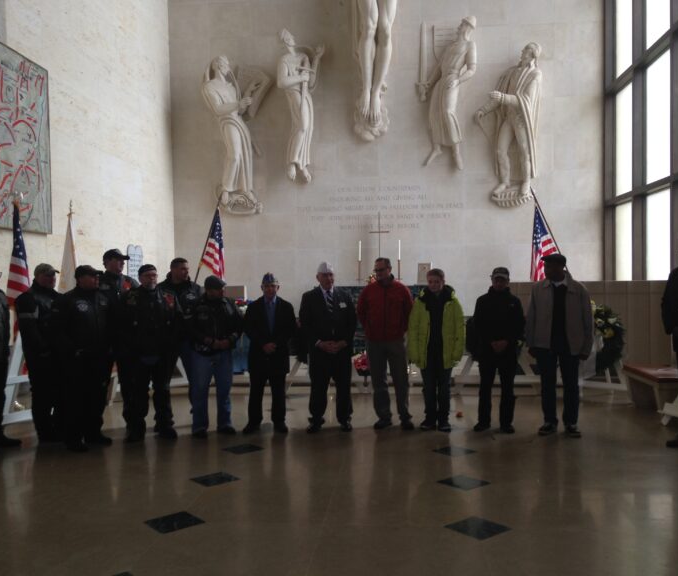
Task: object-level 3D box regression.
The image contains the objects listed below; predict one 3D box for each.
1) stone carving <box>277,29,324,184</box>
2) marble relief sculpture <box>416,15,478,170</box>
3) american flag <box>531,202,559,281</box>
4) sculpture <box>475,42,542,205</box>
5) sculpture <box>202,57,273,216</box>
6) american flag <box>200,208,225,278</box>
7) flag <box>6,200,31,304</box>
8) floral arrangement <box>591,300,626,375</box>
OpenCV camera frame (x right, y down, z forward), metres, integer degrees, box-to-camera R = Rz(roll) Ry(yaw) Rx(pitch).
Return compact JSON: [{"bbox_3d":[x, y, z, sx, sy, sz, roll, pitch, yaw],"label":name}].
[{"bbox_3d":[-0.866,-4.092,16.461,1.043,3.471,0.450,-1,1,5],"label":"stone carving"},{"bbox_3d":[2.397,-4.309,16.177,1.314,3.366,0.450,-1,1,5],"label":"marble relief sculpture"},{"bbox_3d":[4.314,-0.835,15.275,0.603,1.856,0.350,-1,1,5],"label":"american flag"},{"bbox_3d":[3.717,-3.597,16.055,1.424,3.562,0.500,-1,1,5],"label":"sculpture"},{"bbox_3d":[-2.321,-3.476,16.576,1.610,3.610,0.500,-1,1,5],"label":"sculpture"},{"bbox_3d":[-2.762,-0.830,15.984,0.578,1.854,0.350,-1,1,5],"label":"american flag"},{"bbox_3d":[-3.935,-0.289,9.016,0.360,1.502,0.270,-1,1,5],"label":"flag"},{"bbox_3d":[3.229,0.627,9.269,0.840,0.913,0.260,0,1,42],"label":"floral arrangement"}]

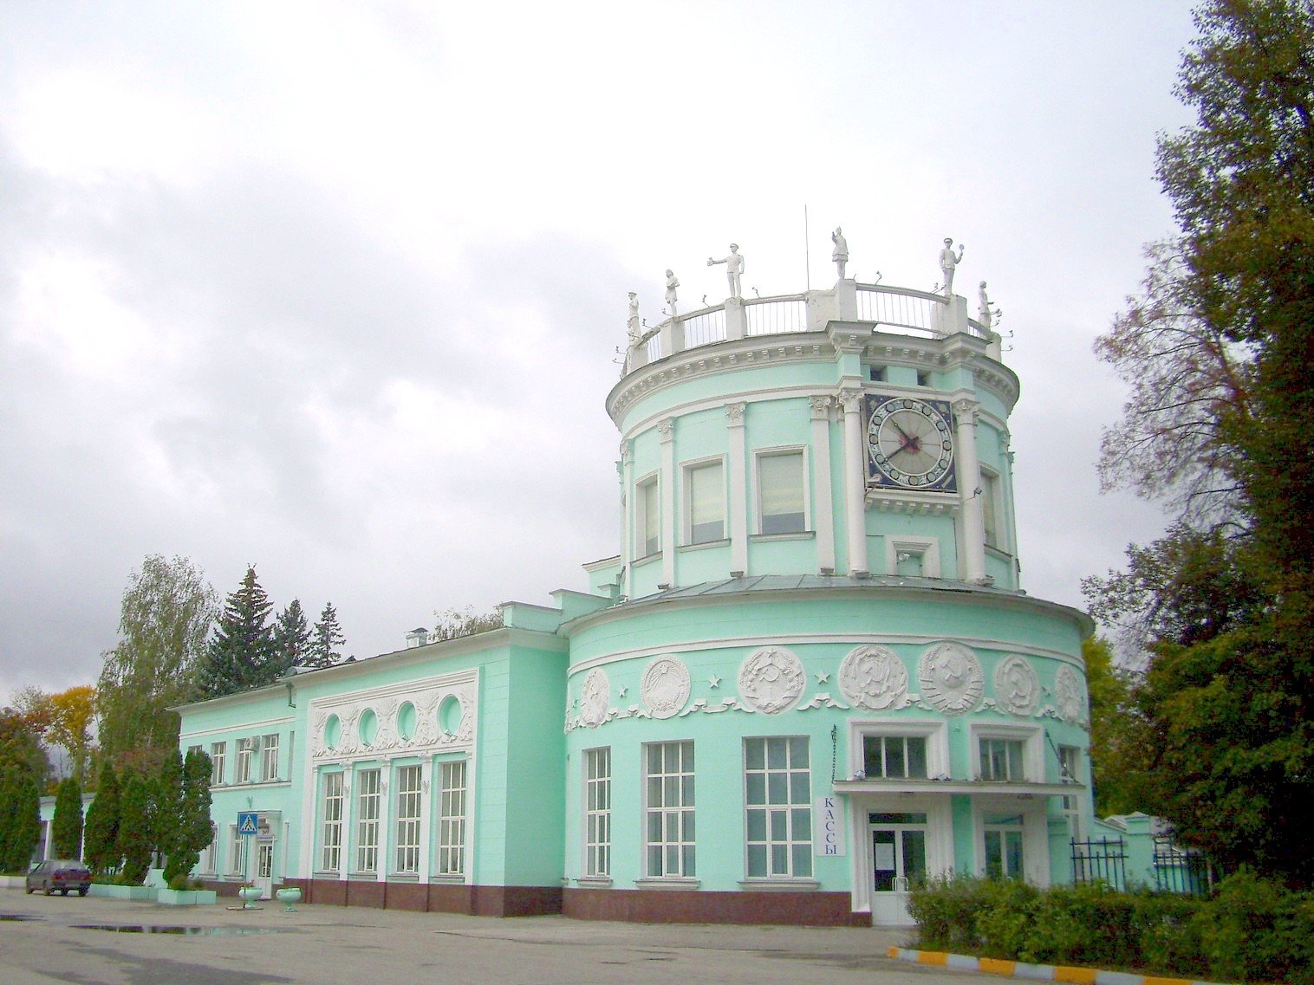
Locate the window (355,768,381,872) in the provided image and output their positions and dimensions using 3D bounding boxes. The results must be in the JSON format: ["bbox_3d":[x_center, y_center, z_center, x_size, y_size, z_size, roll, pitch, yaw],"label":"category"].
[{"bbox_3d":[-9.172,10.450,41.055,0.220,3.200,1.500,13,-20,-39],"label":"window"}]

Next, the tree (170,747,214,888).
[{"bbox_3d":[-16.695,11.664,46.220,1.500,4.966,1.500,13,-20,-39],"label":"tree"}]

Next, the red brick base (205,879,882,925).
[{"bbox_3d":[-7.093,12.546,40.244,3.600,0.800,32.500,13,-20,-39],"label":"red brick base"}]

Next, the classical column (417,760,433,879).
[{"bbox_3d":[-6.688,9.661,38.029,0.320,3.550,0.500,13,-20,-39],"label":"classical column"}]

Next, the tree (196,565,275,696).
[{"bbox_3d":[-22.103,11.971,67.771,6.000,16.572,6.000,13,-20,-39],"label":"tree"}]

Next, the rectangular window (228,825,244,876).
[{"bbox_3d":[-16.047,13.672,49.327,0.220,1.820,1.350,13,-20,-39],"label":"rectangular window"}]

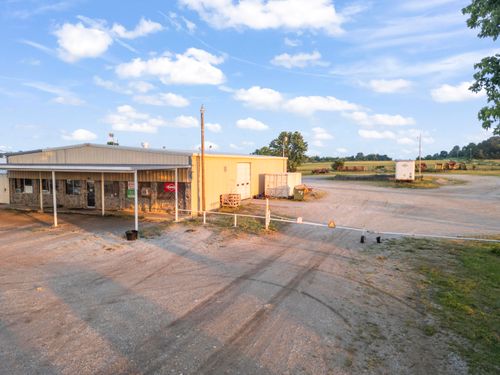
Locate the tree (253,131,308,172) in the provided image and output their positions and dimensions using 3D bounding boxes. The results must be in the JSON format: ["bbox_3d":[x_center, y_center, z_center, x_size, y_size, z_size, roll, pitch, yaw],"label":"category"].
[{"bbox_3d":[9.018,-10.343,102.510,16.500,13.000,14.000,0,4,0],"label":"tree"}]

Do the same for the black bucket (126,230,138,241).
[{"bbox_3d":[-6.084,2.430,17.937,0.590,0.420,0.570,0,4,0],"label":"black bucket"}]

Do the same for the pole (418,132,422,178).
[{"bbox_3d":[33.867,-5.957,68.746,0.360,9.400,0.360,0,4,0],"label":"pole"}]

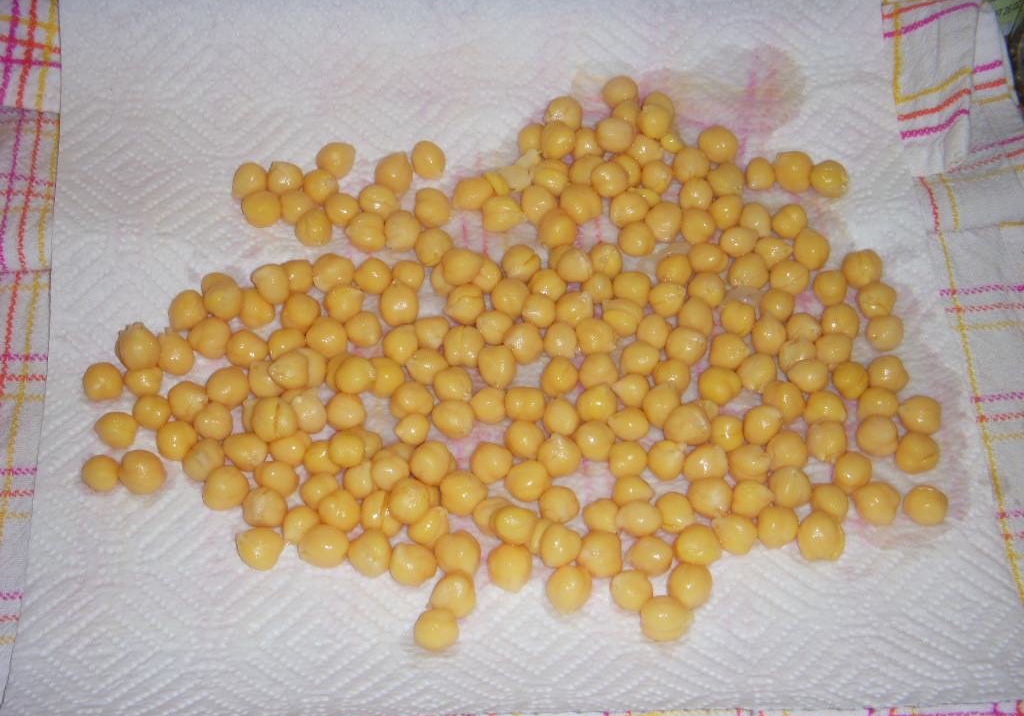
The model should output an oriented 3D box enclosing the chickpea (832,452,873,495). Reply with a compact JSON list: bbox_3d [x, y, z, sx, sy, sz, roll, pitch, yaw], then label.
[{"bbox_3d":[0.098,0.033,0.563,0.011,0.011,0.013,0,56,-3],"label":"chickpea"}]

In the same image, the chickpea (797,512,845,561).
[{"bbox_3d":[0.087,0.050,0.550,0.013,0.012,0.015,0,56,-3],"label":"chickpea"}]

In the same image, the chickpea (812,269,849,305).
[{"bbox_3d":[0.098,-0.021,0.600,0.011,0.010,0.011,0,56,-3],"label":"chickpea"}]

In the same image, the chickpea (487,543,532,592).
[{"bbox_3d":[-0.001,0.058,0.541,0.013,0.012,0.015,0,56,-3],"label":"chickpea"}]

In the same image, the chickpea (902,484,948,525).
[{"bbox_3d":[0.118,0.042,0.558,0.013,0.011,0.012,0,56,-3],"label":"chickpea"}]

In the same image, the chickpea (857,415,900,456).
[{"bbox_3d":[0.106,0.023,0.568,0.012,0.012,0.012,-1,57,0],"label":"chickpea"}]

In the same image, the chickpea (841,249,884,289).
[{"bbox_3d":[0.108,-0.028,0.604,0.013,0.011,0.013,0,56,-3],"label":"chickpea"}]

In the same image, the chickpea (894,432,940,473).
[{"bbox_3d":[0.117,0.027,0.565,0.013,0.012,0.012,-1,57,0],"label":"chickpea"}]

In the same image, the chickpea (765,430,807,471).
[{"bbox_3d":[0.080,0.027,0.566,0.012,0.011,0.012,-1,57,0],"label":"chickpea"}]

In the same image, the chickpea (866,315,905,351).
[{"bbox_3d":[0.113,-0.008,0.592,0.011,0.010,0.011,0,56,-3],"label":"chickpea"}]

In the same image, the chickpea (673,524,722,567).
[{"bbox_3d":[0.052,0.053,0.549,0.014,0.011,0.012,-1,57,0],"label":"chickpea"}]

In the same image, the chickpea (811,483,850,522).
[{"bbox_3d":[0.091,0.042,0.556,0.011,0.011,0.011,-1,57,0],"label":"chickpea"}]

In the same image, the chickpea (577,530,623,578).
[{"bbox_3d":[0.025,0.055,0.544,0.013,0.012,0.014,0,56,-3],"label":"chickpea"}]

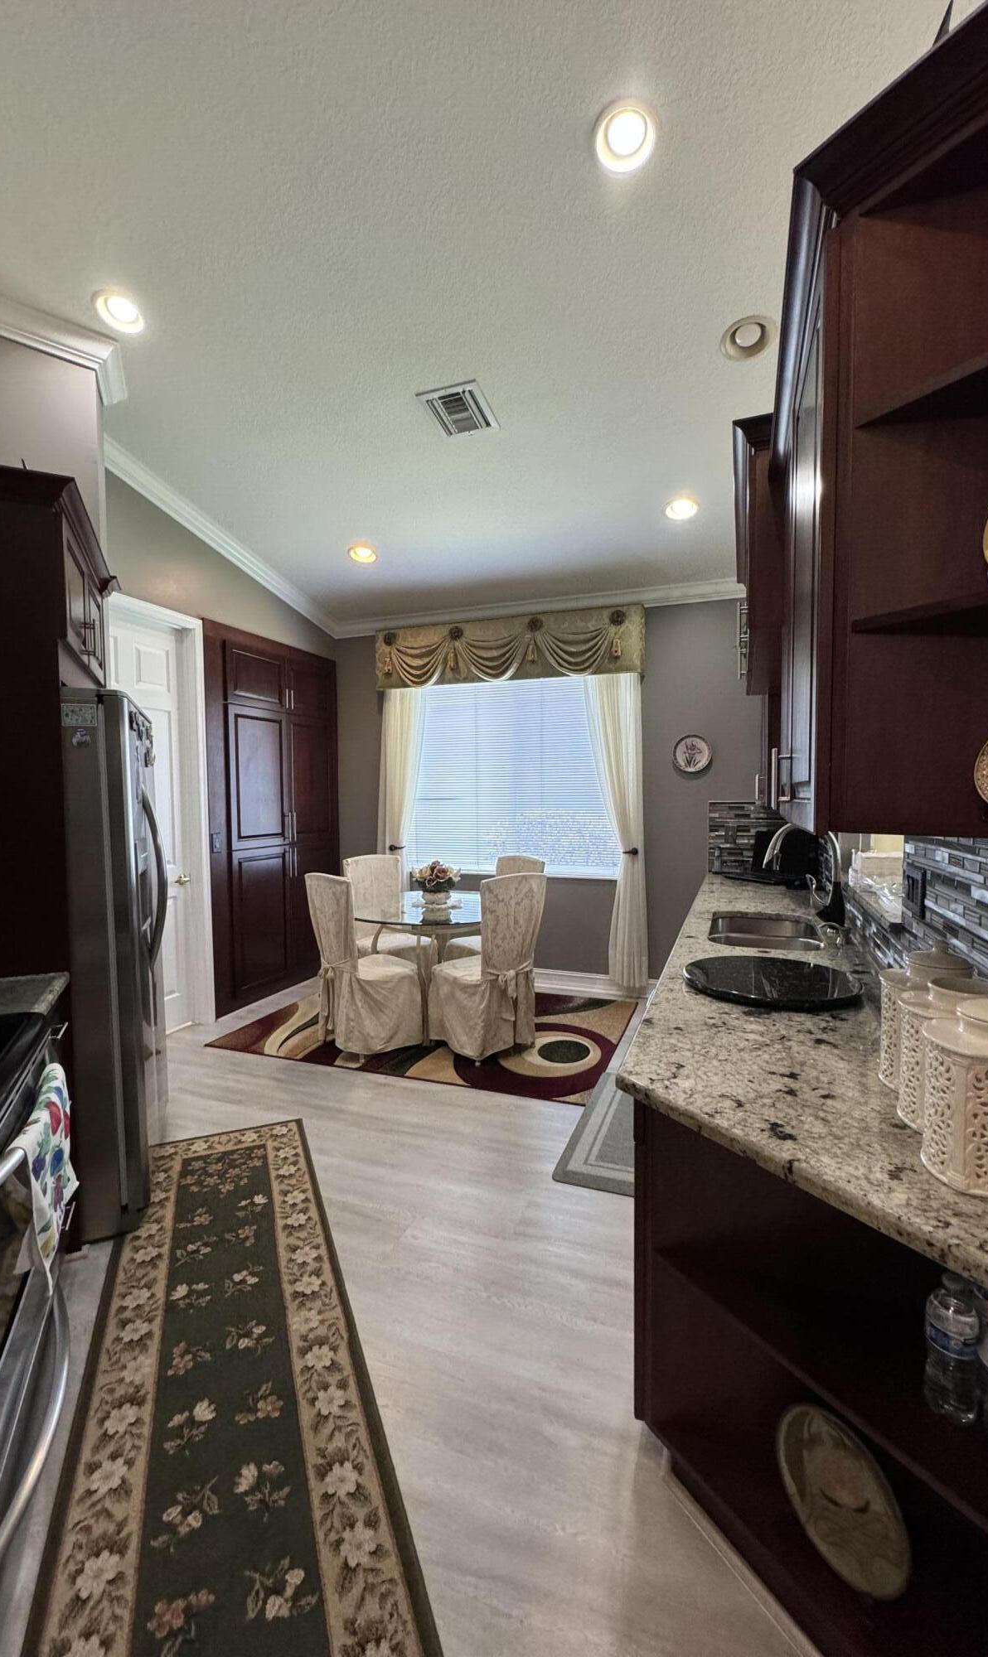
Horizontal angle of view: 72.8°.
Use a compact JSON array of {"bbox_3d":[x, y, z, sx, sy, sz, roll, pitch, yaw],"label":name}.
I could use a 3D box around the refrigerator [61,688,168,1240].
[{"bbox_3d":[-1.684,0.446,2.457,0.865,1.775,0.915,-2,3,-25],"label":"refrigerator"}]

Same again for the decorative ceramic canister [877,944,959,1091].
[{"bbox_3d":[0.776,0.325,1.169,0.178,0.250,0.140,0,3,20],"label":"decorative ceramic canister"}]

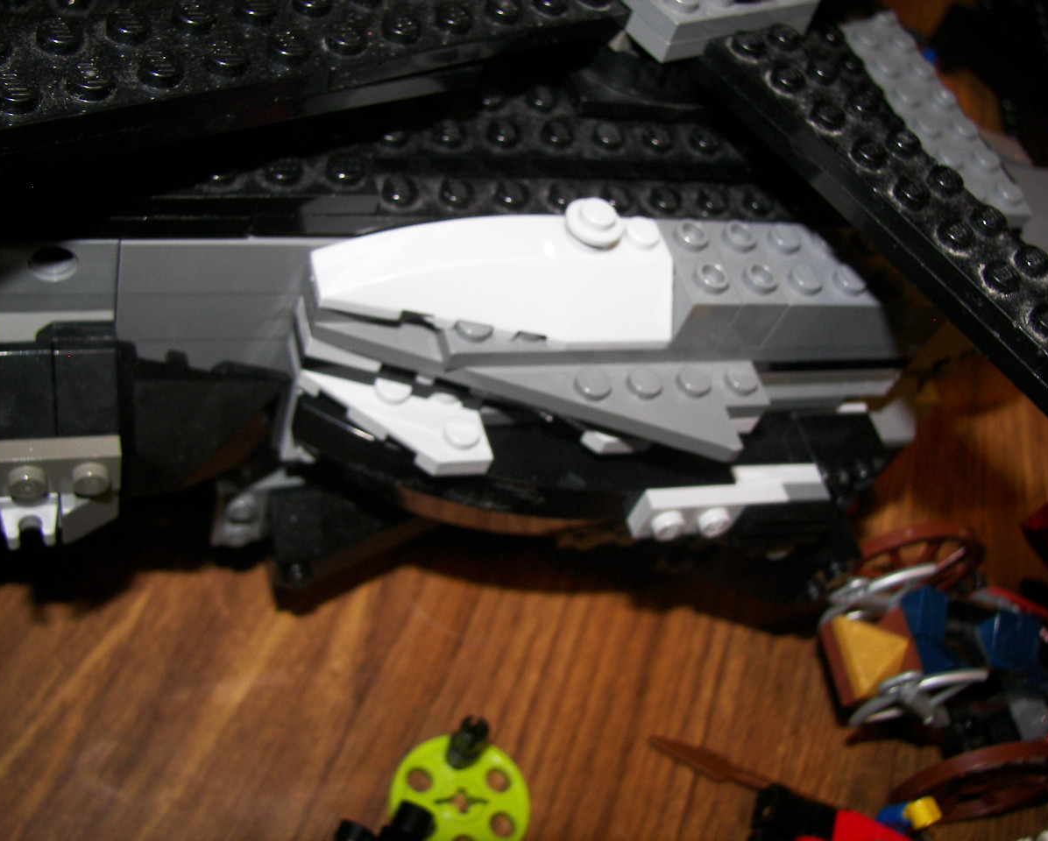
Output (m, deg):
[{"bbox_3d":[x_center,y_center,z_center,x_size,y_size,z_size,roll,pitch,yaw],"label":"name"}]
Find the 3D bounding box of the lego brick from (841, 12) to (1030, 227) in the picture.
[{"bbox_3d":[0.067,-0.055,0.201,0.016,0.005,0.058,-2,53,-21],"label":"lego brick"}]

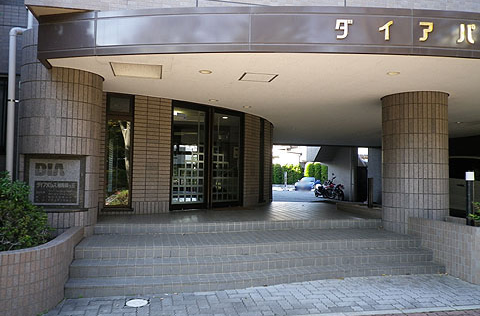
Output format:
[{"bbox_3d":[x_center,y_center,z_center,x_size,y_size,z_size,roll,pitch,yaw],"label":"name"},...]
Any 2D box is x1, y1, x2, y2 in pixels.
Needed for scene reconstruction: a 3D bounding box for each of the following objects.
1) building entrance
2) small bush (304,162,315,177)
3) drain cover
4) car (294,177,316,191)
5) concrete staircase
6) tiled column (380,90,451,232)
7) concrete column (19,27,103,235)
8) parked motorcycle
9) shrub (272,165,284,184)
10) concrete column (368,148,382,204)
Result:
[{"bbox_3d":[-0.633,0.005,8.043,1.938,2.091,0.250,3,-3,-45],"label":"building entrance"},{"bbox_3d":[6.712,1.478,37.500,1.000,2.100,1.000,1,-2,-15],"label":"small bush"},{"bbox_3d":[-1.039,1.464,3.899,0.240,0.030,0.240,1,-2,-15],"label":"drain cover"},{"bbox_3d":[5.733,2.159,32.500,1.720,1.350,4.300,0,-2,24],"label":"car"},{"bbox_3d":[0.276,1.262,5.330,4.743,0.537,1.714,1,-2,-15],"label":"concrete staircase"},{"bbox_3d":[3.015,0.107,6.704,1.051,2.285,1.051,1,-2,-15],"label":"tiled column"},{"bbox_3d":[-2.579,-0.300,5.620,1.071,2.856,1.071,1,-2,-15],"label":"concrete column"},{"bbox_3d":[4.011,1.330,17.500,0.780,1.130,1.950,2,-3,-27],"label":"parked motorcycle"},{"bbox_3d":[3.621,1.553,37.000,1.150,2.000,1.100,1,-2,-15],"label":"shrub"},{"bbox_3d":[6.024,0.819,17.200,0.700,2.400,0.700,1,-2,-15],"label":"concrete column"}]

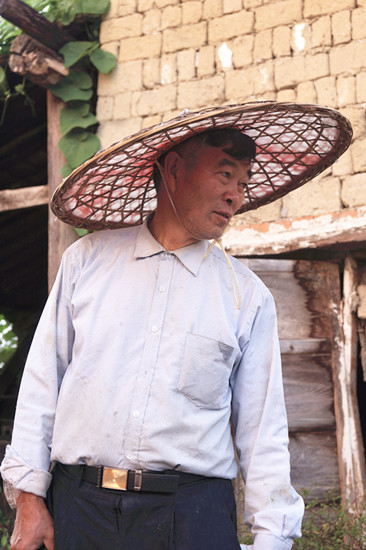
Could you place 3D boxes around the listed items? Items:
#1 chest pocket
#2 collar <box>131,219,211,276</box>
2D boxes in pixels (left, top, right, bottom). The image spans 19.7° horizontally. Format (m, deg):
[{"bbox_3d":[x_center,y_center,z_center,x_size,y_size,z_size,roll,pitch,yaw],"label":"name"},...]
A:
[{"bbox_3d":[0.044,0.182,1.990,0.112,0.132,0.025,12,-9,-22],"label":"chest pocket"},{"bbox_3d":[-0.021,-0.056,2.060,0.145,0.100,0.140,10,-5,-2],"label":"collar"}]

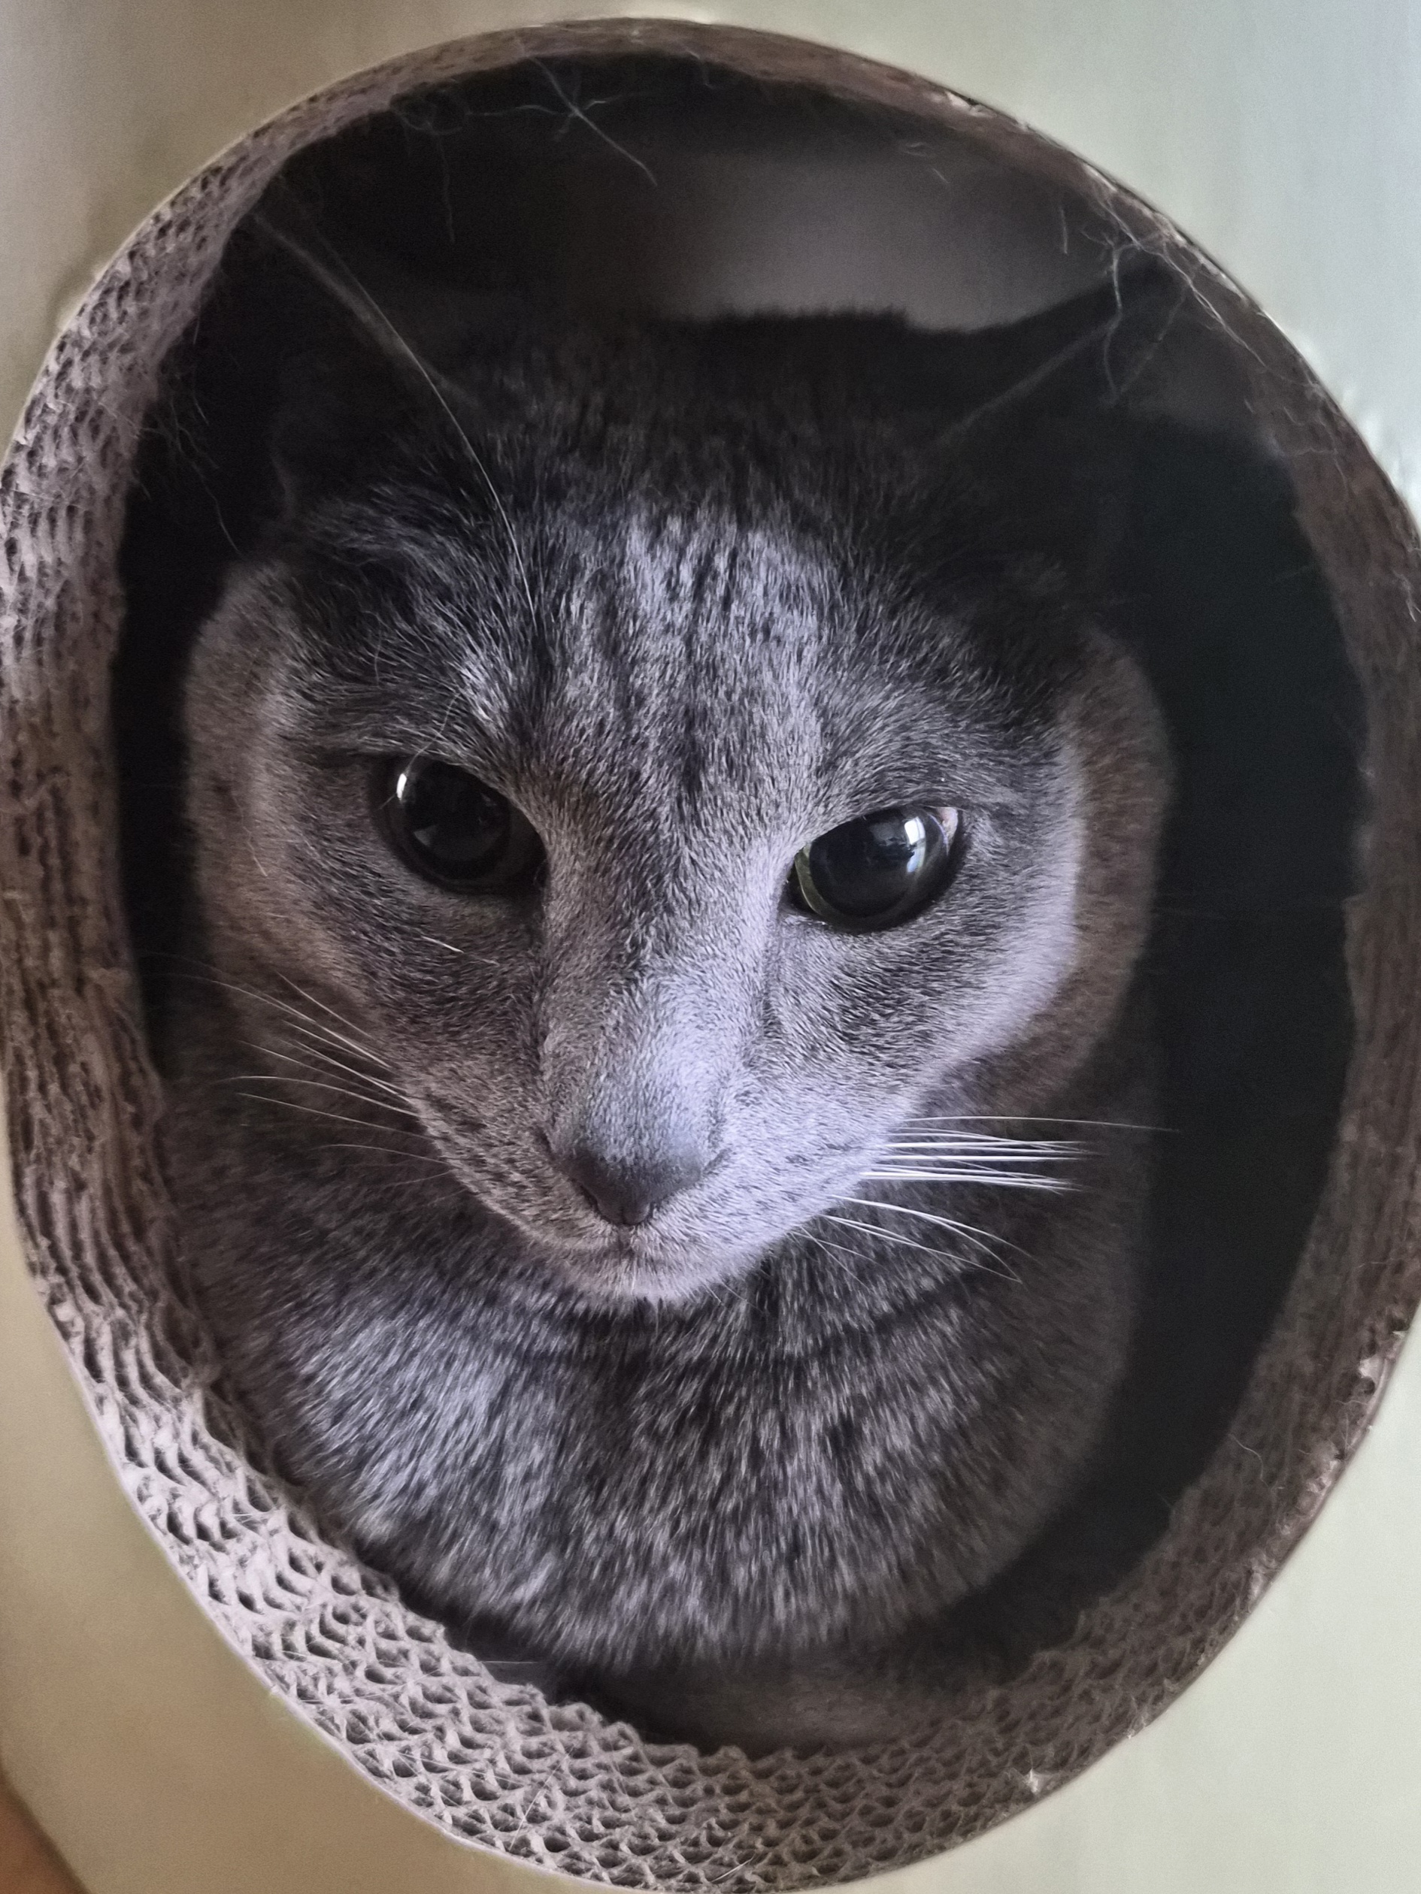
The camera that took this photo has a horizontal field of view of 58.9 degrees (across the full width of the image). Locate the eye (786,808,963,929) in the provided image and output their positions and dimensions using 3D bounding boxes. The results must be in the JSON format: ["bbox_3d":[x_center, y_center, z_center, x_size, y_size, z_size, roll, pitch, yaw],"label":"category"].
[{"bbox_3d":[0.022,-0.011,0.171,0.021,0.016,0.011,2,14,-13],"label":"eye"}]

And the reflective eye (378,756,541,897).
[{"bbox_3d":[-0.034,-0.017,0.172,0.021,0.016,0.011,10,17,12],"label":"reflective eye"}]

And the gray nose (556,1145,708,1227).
[{"bbox_3d":[-0.009,0.029,0.152,0.018,0.009,0.009,6,21,1],"label":"gray nose"}]

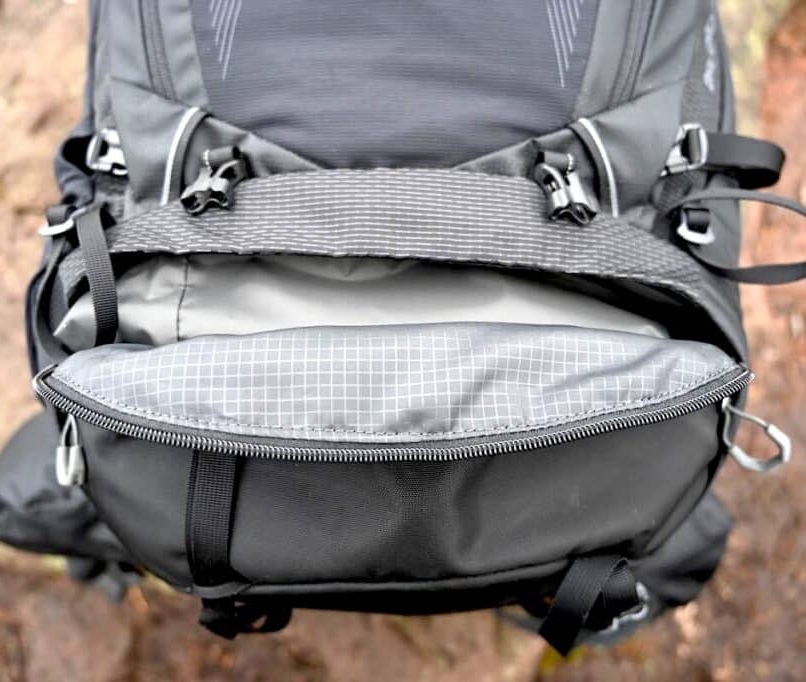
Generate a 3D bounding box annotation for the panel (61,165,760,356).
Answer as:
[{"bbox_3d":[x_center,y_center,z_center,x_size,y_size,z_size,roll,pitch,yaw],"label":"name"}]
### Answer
[{"bbox_3d":[-0.001,-0.039,0.322,0.345,0.050,0.085,0,87,0],"label":"panel"}]

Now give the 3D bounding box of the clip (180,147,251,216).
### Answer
[{"bbox_3d":[-0.088,-0.075,0.320,0.029,0.017,0.035,18,90,2],"label":"clip"}]

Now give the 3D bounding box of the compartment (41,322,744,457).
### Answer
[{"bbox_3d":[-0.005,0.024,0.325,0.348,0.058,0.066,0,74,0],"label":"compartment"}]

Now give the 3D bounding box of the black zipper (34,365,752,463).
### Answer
[{"bbox_3d":[-0.004,0.034,0.316,0.346,0.034,0.048,0,70,0],"label":"black zipper"}]

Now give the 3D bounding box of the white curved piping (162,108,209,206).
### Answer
[{"bbox_3d":[-0.110,-0.092,0.340,0.020,0.015,0.046,1,80,12],"label":"white curved piping"}]

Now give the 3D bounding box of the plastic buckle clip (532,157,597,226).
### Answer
[{"bbox_3d":[0.076,-0.070,0.320,0.027,0.017,0.035,-14,90,-1],"label":"plastic buckle clip"}]

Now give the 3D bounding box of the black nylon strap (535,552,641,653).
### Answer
[{"bbox_3d":[0.094,0.133,0.345,0.051,0.028,0.052,0,99,0],"label":"black nylon strap"}]

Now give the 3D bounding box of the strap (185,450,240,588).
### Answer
[{"bbox_3d":[-0.087,0.082,0.312,0.021,0.010,0.066,3,105,-1],"label":"strap"}]

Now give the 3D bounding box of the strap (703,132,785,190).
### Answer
[{"bbox_3d":[0.183,-0.096,0.365,0.044,0.022,0.030,0,87,0],"label":"strap"}]

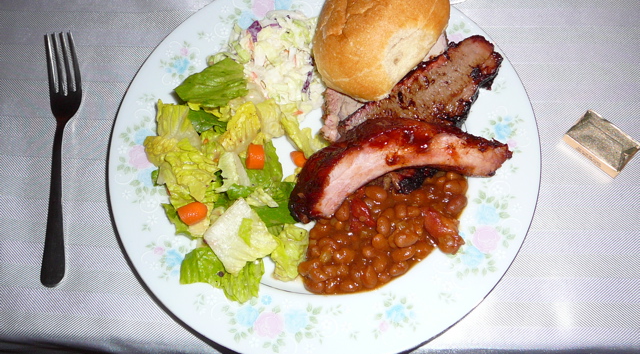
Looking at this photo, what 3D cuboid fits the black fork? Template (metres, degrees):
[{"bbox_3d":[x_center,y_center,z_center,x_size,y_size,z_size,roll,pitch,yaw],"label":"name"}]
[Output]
[{"bbox_3d":[-0.171,-0.014,0.425,0.024,0.018,0.182,-6,68,-3],"label":"black fork"}]

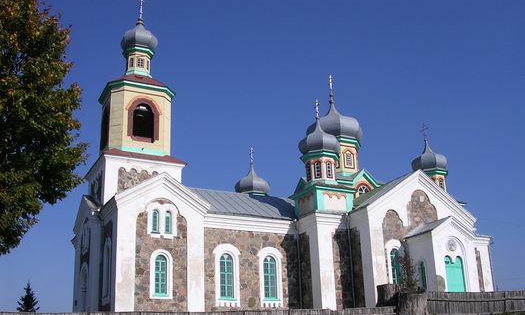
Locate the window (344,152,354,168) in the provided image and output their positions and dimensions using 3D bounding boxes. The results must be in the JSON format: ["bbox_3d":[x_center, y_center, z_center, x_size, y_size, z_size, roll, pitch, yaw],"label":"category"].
[{"bbox_3d":[7.085,0.114,47.038,0.977,1.491,0.168,8,-21,-27],"label":"window"}]

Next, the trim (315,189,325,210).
[{"bbox_3d":[3.905,2.849,38.576,0.599,1.428,0.158,8,-21,-27],"label":"trim"}]

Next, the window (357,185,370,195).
[{"bbox_3d":[7.919,2.550,44.667,1.208,1.103,0.178,8,-21,-27],"label":"window"}]

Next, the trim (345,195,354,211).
[{"bbox_3d":[6.041,3.090,39.679,0.599,1.365,0.158,8,-21,-27],"label":"trim"}]

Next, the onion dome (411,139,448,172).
[{"bbox_3d":[14.631,0.015,50.567,3.060,2.970,3.060,7,-19,-26],"label":"onion dome"}]

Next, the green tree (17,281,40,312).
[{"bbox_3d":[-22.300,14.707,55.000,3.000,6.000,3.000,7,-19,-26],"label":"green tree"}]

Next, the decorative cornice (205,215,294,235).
[{"bbox_3d":[-0.809,4.418,38.197,7.350,0.998,0.420,8,-21,-27],"label":"decorative cornice"}]

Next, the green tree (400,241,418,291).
[{"bbox_3d":[8.168,6.279,32.000,1.050,3.100,1.050,8,-21,-27],"label":"green tree"}]

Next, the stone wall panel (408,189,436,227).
[{"bbox_3d":[11.633,3.768,42.001,2.790,2.790,0.252,7,-19,-26],"label":"stone wall panel"}]

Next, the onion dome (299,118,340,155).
[{"bbox_3d":[4.349,-1.488,44.474,3.060,2.970,3.060,7,-19,-26],"label":"onion dome"}]

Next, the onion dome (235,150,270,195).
[{"bbox_3d":[-0.903,1.528,55.714,3.136,4.500,3.136,-2,-17,-1],"label":"onion dome"}]

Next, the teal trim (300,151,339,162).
[{"bbox_3d":[4.407,0.230,43.939,2.745,0.468,2.745,7,-19,-26],"label":"teal trim"}]

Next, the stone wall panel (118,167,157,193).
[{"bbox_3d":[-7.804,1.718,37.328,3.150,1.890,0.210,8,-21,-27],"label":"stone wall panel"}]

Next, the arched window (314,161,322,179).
[{"bbox_3d":[4.112,0.922,42.646,0.522,1.278,0.135,-7,-18,16],"label":"arched window"}]

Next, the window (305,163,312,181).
[{"bbox_3d":[3.481,1.100,43.150,0.135,1.278,0.522,7,-19,-26],"label":"window"}]

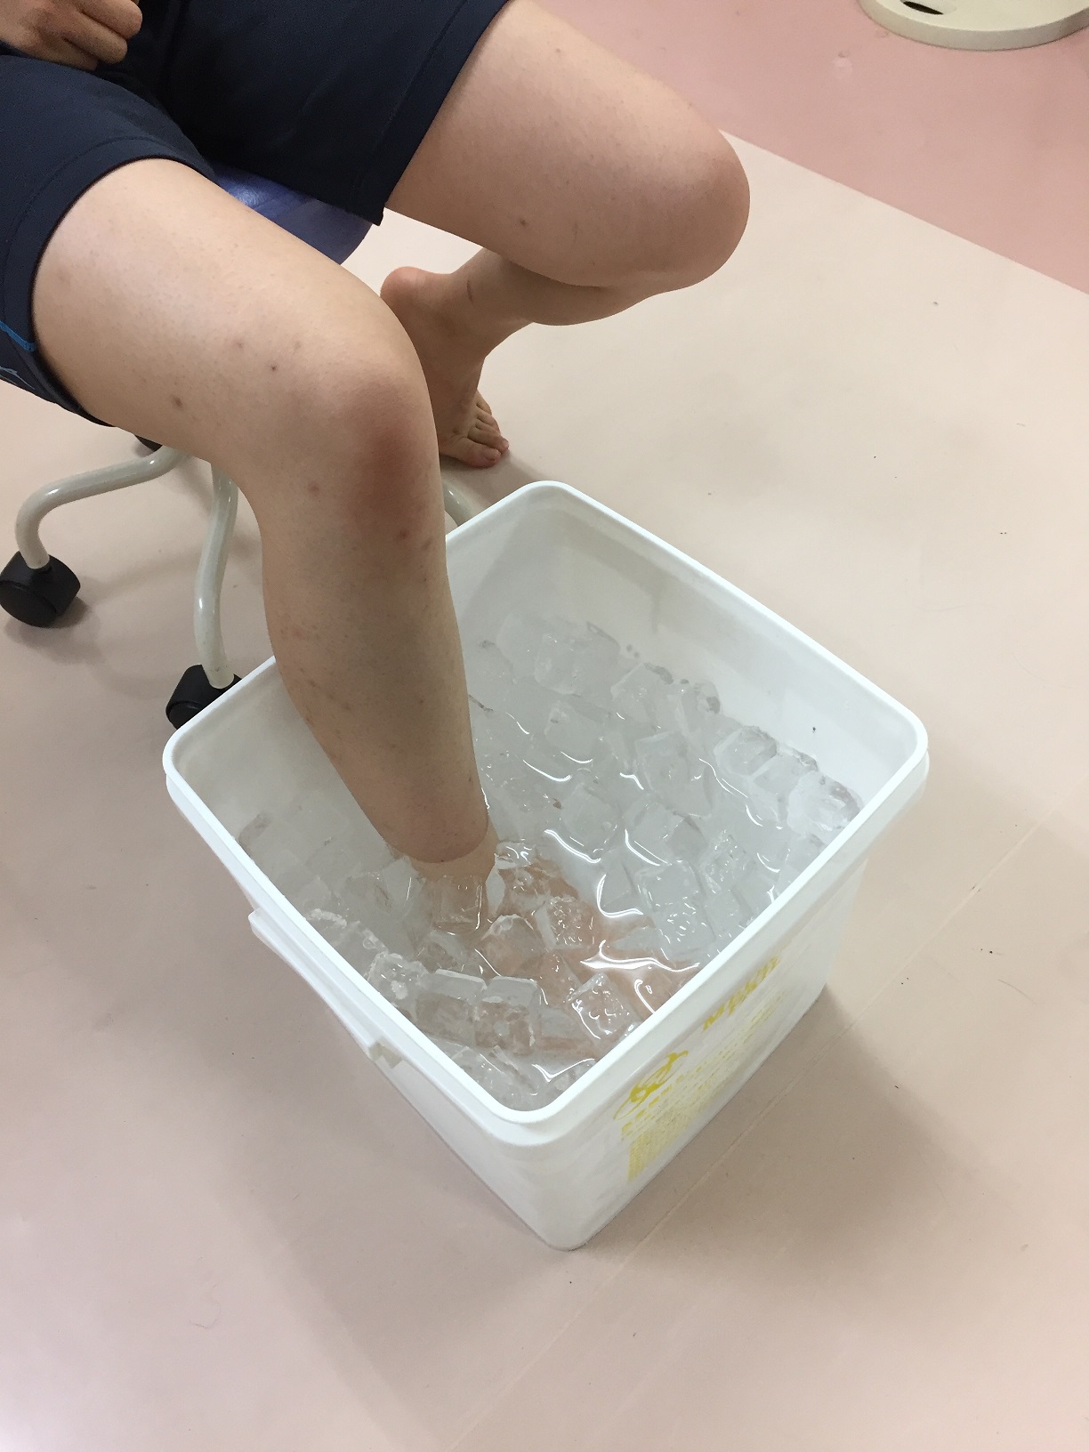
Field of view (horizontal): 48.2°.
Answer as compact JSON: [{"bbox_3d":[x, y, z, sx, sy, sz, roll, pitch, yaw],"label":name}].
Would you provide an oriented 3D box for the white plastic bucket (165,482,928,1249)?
[{"bbox_3d":[0.006,0.106,0.830,0.348,0.320,0.334,-39,60,-22],"label":"white plastic bucket"}]

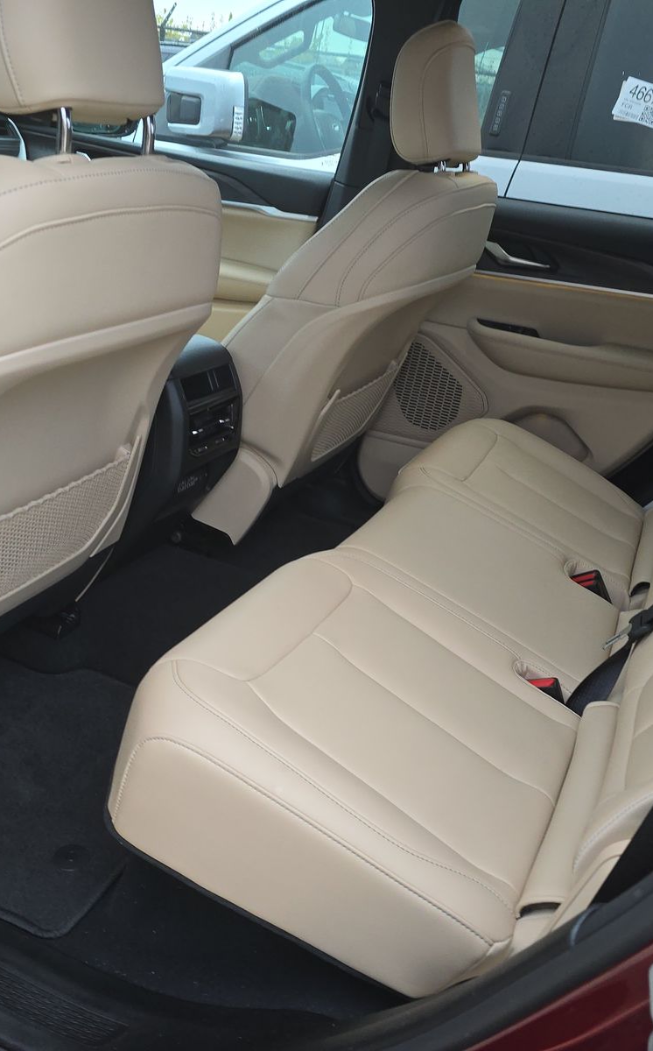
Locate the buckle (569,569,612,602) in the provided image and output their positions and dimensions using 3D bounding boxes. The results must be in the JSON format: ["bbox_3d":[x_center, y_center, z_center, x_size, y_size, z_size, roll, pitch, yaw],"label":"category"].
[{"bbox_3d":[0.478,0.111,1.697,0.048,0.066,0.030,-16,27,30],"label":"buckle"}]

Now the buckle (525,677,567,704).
[{"bbox_3d":[0.320,0.245,1.340,0.048,0.066,0.030,-10,23,28],"label":"buckle"}]

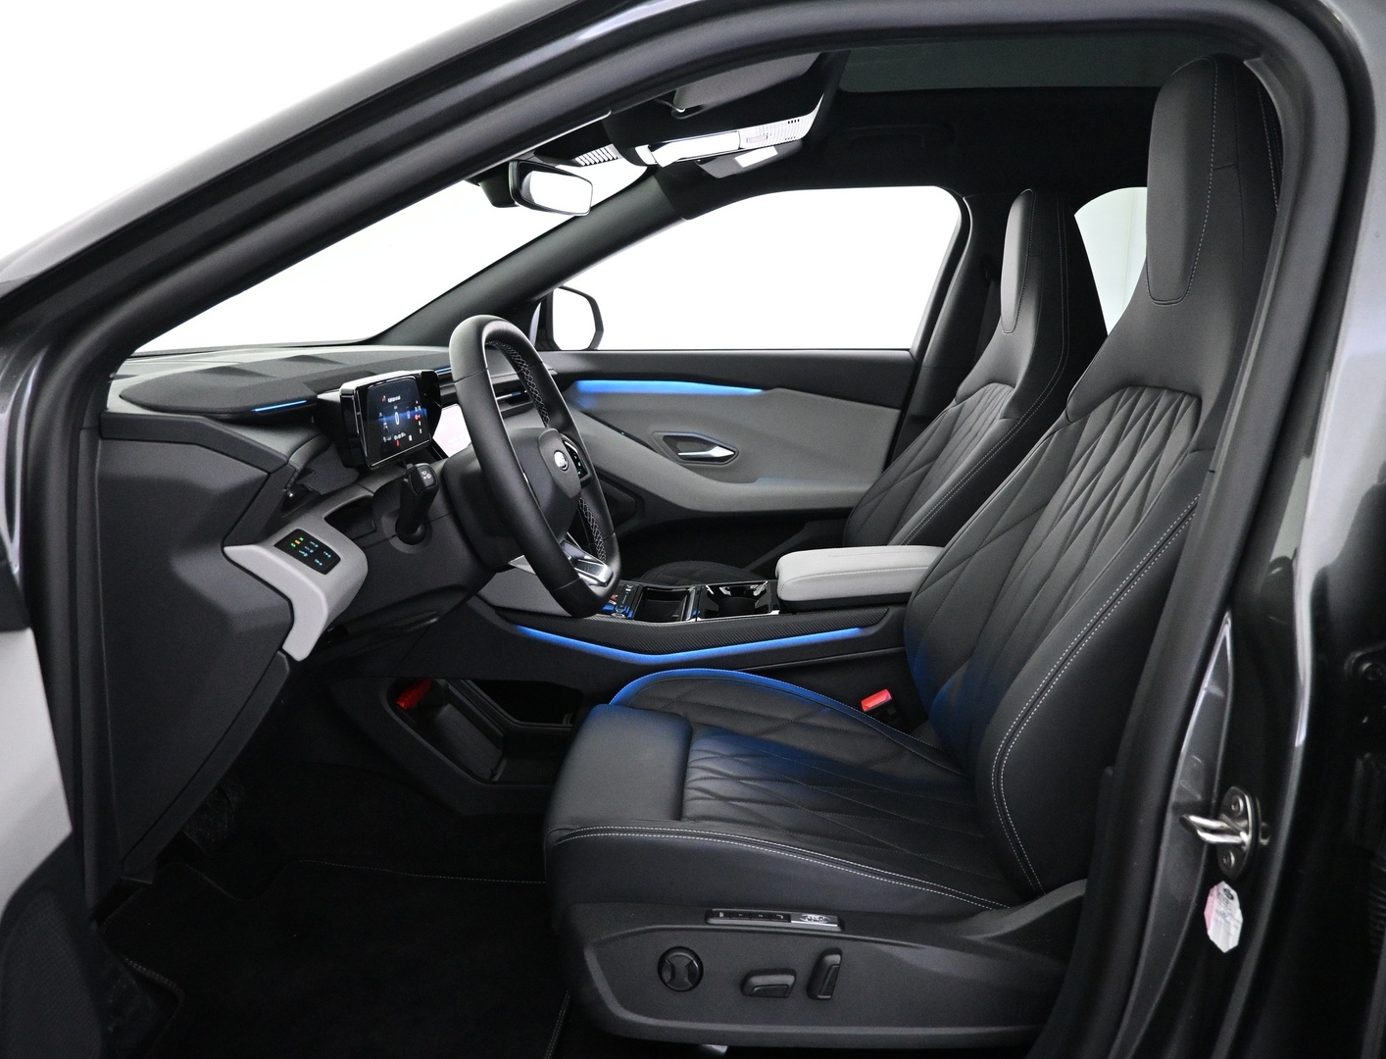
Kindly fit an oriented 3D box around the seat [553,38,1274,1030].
[{"bbox_3d":[0.237,-0.011,1.172,0.780,0.950,0.550,0,11,3],"label":"seat"}]

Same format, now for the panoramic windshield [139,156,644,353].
[{"bbox_3d":[-0.430,-0.454,1.508,0.820,0.130,1.380,-28,8,8],"label":"panoramic windshield"}]

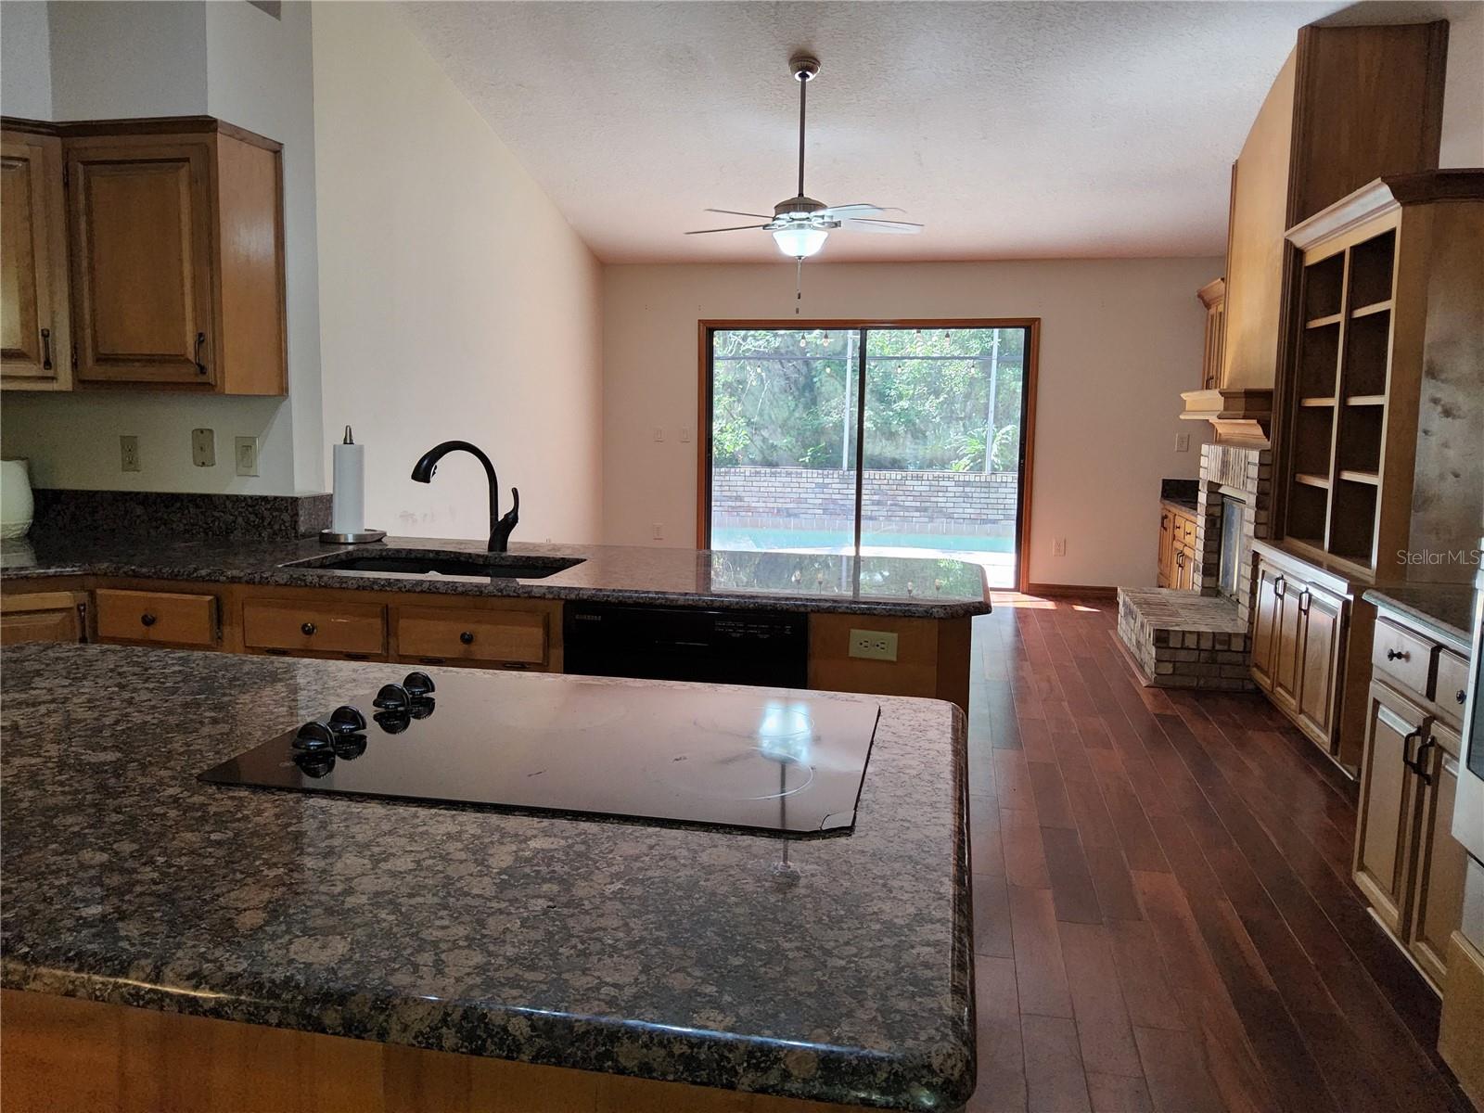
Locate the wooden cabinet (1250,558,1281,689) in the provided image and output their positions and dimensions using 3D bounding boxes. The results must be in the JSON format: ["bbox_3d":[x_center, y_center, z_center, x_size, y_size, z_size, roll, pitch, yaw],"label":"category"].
[{"bbox_3d":[2.684,0.357,5.019,0.470,0.673,0.420,2,8,11],"label":"wooden cabinet"}]

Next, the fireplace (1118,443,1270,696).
[{"bbox_3d":[2.564,-0.016,6.004,0.665,1.188,1.400,2,8,11],"label":"fireplace"}]

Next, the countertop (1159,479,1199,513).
[{"bbox_3d":[3.210,-0.376,7.247,0.540,0.200,1.347,2,8,11],"label":"countertop"}]

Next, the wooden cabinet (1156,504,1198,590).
[{"bbox_3d":[3.220,0.067,7.304,0.510,0.693,1.347,2,8,11],"label":"wooden cabinet"}]

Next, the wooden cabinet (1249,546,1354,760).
[{"bbox_3d":[2.611,0.398,4.566,0.530,0.750,1.340,2,8,11],"label":"wooden cabinet"}]

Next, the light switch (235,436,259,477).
[{"bbox_3d":[-1.591,-0.321,3.446,0.082,0.127,0.015,2,8,11],"label":"light switch"}]

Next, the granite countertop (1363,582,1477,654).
[{"bbox_3d":[1.840,0.161,2.357,0.640,0.042,0.760,2,8,11],"label":"granite countertop"}]

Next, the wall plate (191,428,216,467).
[{"bbox_3d":[-1.732,-0.349,3.448,0.079,0.119,0.010,2,8,11],"label":"wall plate"}]

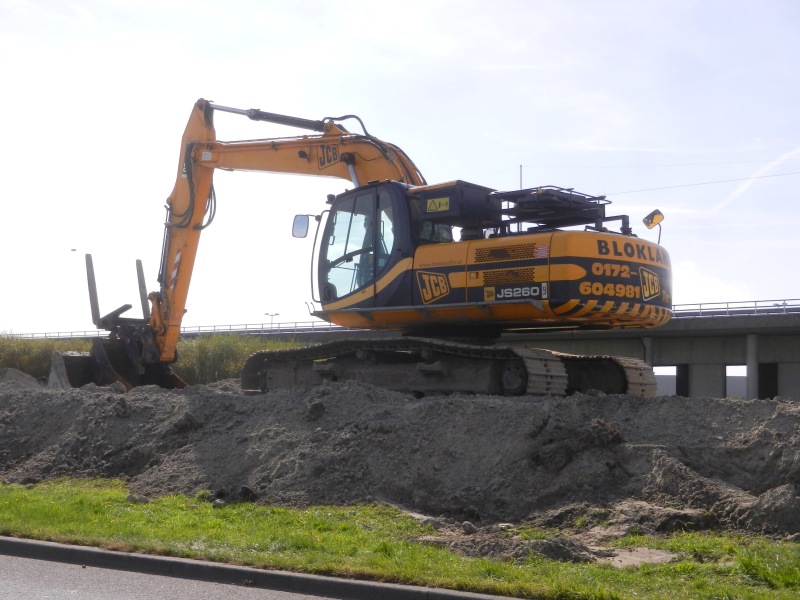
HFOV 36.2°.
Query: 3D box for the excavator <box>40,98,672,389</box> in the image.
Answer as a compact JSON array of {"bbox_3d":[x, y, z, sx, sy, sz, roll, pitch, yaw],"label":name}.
[{"bbox_3d":[-1.255,-0.909,18.880,11.400,5.120,3.500,-3,-4,42],"label":"excavator"}]

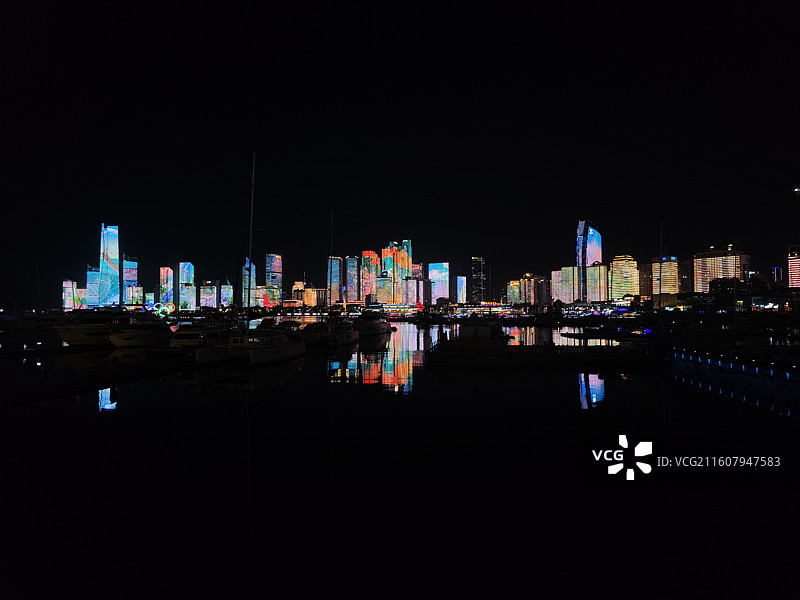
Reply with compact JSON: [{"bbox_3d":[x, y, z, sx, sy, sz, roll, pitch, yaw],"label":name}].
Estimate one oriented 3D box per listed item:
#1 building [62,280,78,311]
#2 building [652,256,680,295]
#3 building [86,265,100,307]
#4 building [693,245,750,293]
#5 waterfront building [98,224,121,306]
[{"bbox_3d":[-1301.900,-12.800,2100.000,42.000,128.400,36.000,1,-2,-23],"label":"building"},{"bbox_3d":[525.842,-30.468,1048.342,40.000,107.038,36.000,0,-2,2],"label":"building"},{"bbox_3d":[-1245.200,-42.900,2170.000,48.000,191.900,44.000,1,-2,-22],"label":"building"},{"bbox_3d":[441.600,-35.000,730.000,62.000,76.900,27.000,-1,-2,36],"label":"building"},{"bbox_3d":[-1173.100,-129.400,2150.000,62.000,360.000,55.000,1,-2,-22],"label":"waterfront building"}]

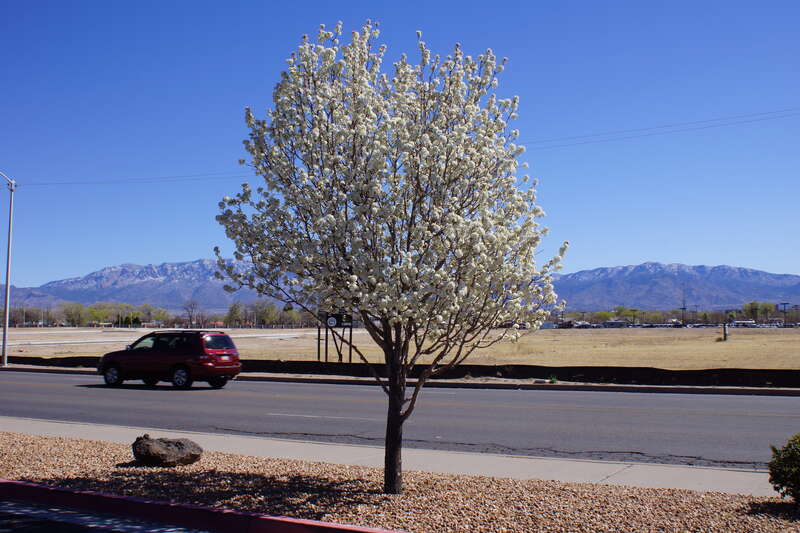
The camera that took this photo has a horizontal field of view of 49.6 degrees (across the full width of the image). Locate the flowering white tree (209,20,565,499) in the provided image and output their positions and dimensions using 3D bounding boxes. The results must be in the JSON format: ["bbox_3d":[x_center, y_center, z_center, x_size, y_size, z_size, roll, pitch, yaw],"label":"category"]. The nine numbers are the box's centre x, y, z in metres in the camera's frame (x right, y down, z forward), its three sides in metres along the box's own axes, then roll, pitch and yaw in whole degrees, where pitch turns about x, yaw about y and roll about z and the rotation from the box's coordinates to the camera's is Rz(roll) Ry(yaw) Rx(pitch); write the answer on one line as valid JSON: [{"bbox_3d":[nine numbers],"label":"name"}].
[{"bbox_3d":[-0.080,-0.130,8.650,3.500,4.750,3.400,0,-4,0],"label":"flowering white tree"}]

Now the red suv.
[{"bbox_3d":[-7.420,2.930,27.650,4.690,1.740,1.840,-2,-4,27],"label":"red suv"}]

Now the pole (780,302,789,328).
[{"bbox_3d":[133.200,17.000,300.000,2.700,8.900,0.600,-1,-4,23],"label":"pole"}]

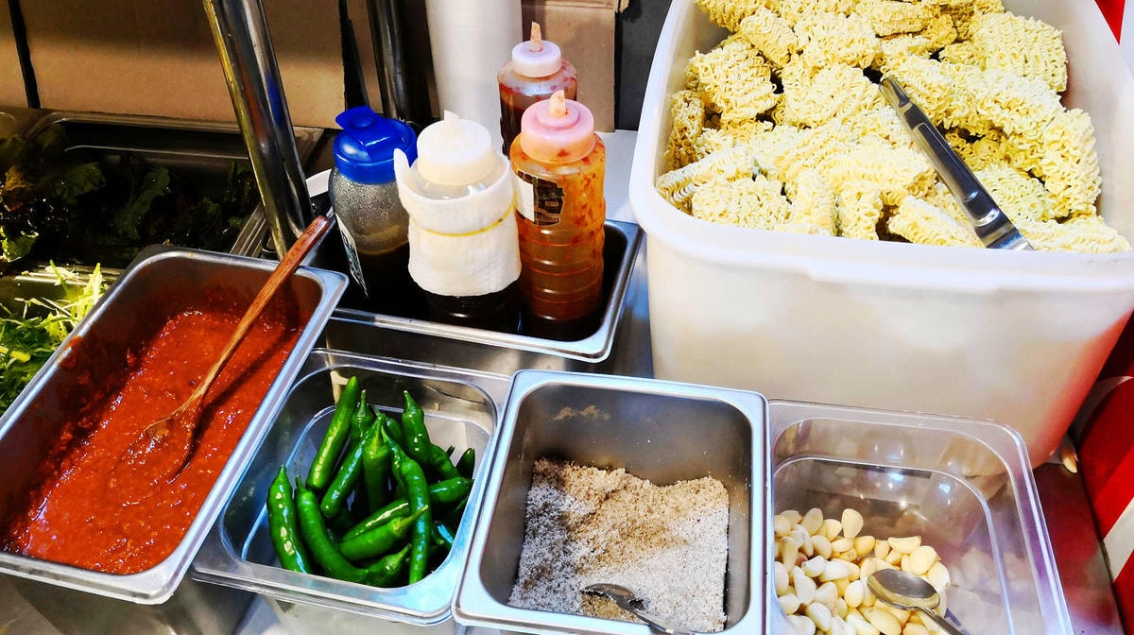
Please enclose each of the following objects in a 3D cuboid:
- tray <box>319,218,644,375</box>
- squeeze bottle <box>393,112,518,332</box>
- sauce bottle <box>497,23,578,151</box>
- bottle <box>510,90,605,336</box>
[{"bbox_3d":[-0.079,-0.009,0.760,0.265,0.107,0.162,9,44,9],"label":"tray"},{"bbox_3d":[-0.084,-0.061,0.721,0.087,0.235,0.084,0,44,0],"label":"squeeze bottle"},{"bbox_3d":[-0.026,-0.146,0.804,0.066,0.255,0.066,9,44,9],"label":"sauce bottle"},{"bbox_3d":[-0.007,-0.061,0.705,0.070,0.260,0.070,0,44,0],"label":"bottle"}]

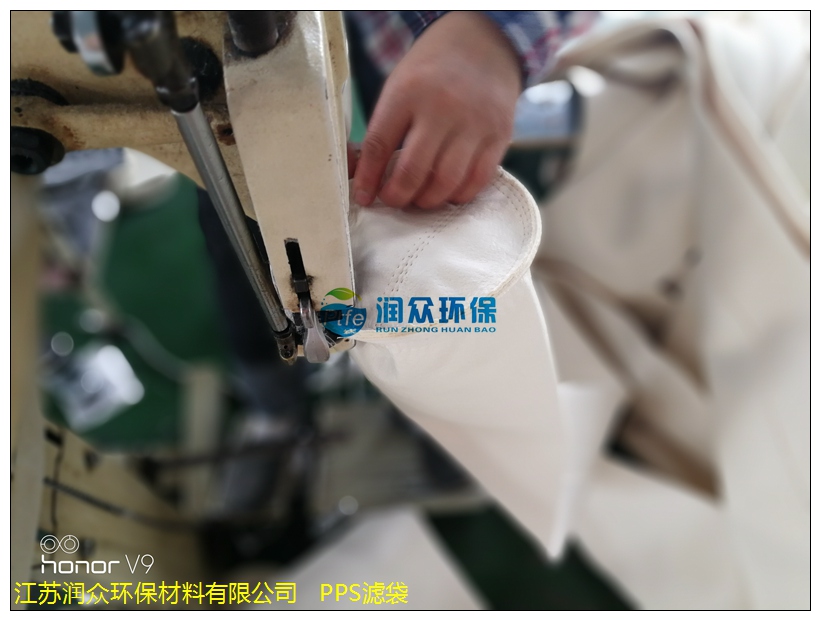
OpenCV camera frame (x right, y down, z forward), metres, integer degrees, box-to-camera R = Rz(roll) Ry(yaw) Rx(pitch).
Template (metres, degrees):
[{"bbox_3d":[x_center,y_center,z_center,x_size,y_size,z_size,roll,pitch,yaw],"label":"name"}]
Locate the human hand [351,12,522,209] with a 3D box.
[{"bbox_3d":[0.022,-0.131,0.415,0.092,0.140,0.072,20,10,1],"label":"human hand"}]

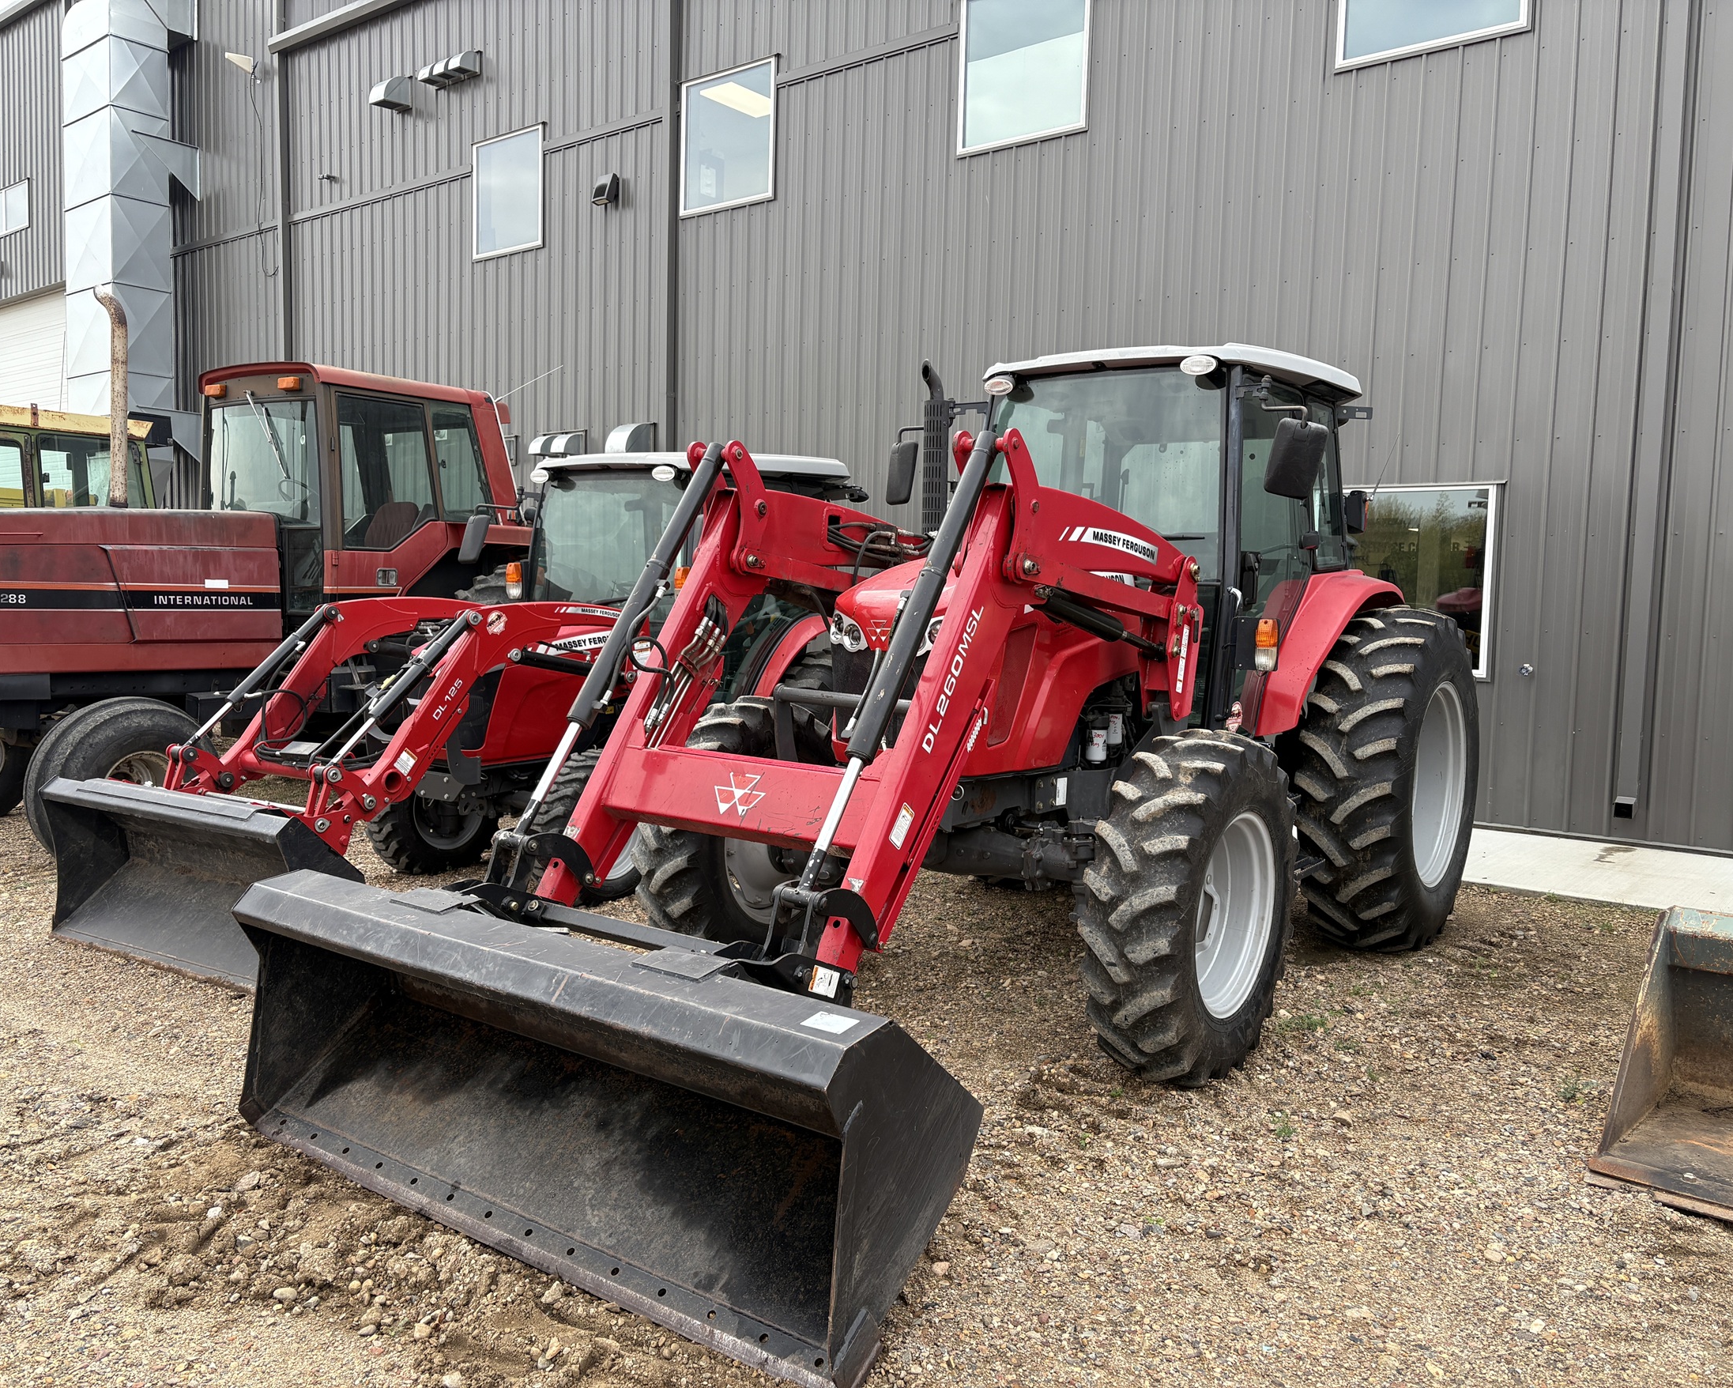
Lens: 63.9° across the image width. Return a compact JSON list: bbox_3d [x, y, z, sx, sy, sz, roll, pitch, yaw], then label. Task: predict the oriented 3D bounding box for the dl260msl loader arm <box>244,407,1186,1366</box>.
[{"bbox_3d":[-0.053,0.223,4.559,2.167,2.115,2.945,5,6,36],"label":"dl260msl loader arm"}]

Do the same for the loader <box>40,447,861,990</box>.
[{"bbox_3d":[-1.643,-0.171,7.263,1.694,2.305,4.423,4,5,32],"label":"loader"}]

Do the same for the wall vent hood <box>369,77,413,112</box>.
[{"bbox_3d":[-5.620,-7.106,16.414,0.350,0.360,0.360,5,6,39],"label":"wall vent hood"}]

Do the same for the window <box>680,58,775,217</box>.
[{"bbox_3d":[-1.315,-5.254,13.203,1.240,1.270,0.120,5,6,39],"label":"window"}]

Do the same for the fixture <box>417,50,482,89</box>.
[{"bbox_3d":[-4.735,-7.082,15.742,0.870,0.260,0.280,5,6,39],"label":"fixture"}]

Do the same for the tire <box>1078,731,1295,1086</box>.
[{"bbox_3d":[1.089,0.693,4.545,0.325,1.123,1.143,5,6,36],"label":"tire"}]

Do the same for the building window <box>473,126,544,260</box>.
[{"bbox_3d":[-3.946,-5.502,15.345,1.245,1.270,0.120,5,6,39],"label":"building window"}]

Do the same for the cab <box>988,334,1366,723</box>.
[{"bbox_3d":[1.360,-0.678,6.384,1.281,1.625,1.556,5,6,36],"label":"cab"}]

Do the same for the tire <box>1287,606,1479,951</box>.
[{"bbox_3d":[2.397,0.381,6.305,0.424,1.527,1.546,5,6,36],"label":"tire"}]

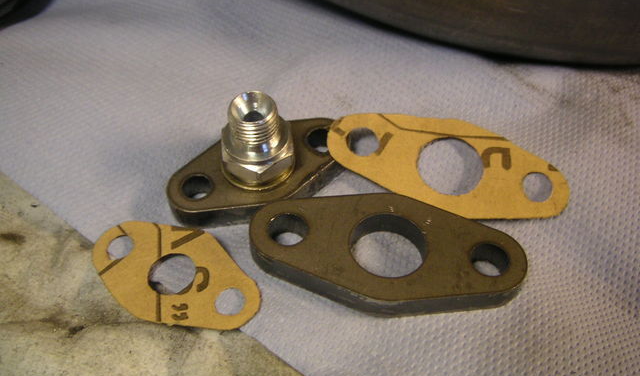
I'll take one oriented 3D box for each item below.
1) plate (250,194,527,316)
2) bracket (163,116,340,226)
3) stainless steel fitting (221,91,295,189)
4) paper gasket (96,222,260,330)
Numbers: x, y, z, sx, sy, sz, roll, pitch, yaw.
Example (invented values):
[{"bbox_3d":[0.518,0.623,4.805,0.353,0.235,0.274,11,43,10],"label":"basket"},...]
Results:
[{"bbox_3d":[0.017,0.017,0.185,0.072,0.009,0.033,8,54,4],"label":"plate"},{"bbox_3d":[-0.016,-0.005,0.200,0.054,0.008,0.028,-22,58,-17],"label":"bracket"},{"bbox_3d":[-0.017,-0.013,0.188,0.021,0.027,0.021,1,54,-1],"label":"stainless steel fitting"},{"bbox_3d":[-0.038,0.022,0.184,0.054,0.001,0.029,21,59,25],"label":"paper gasket"}]

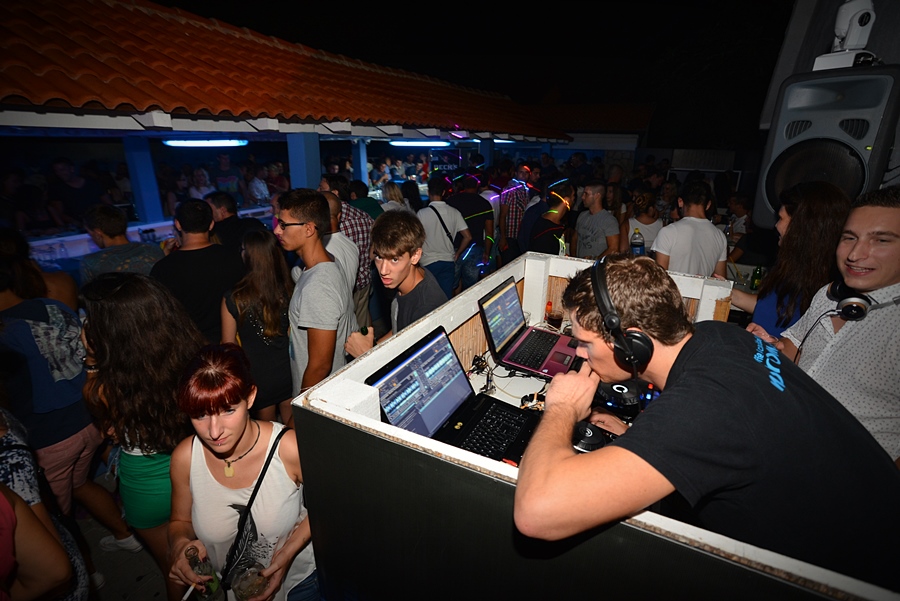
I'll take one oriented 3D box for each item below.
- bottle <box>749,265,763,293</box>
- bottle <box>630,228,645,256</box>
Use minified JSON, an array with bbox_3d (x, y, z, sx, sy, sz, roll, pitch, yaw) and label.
[{"bbox_3d":[2.493,-0.188,3.456,0.060,0.215,0.060,15,24,34],"label":"bottle"},{"bbox_3d":[1.394,-0.365,3.143,0.090,0.330,0.090,-3,17,24],"label":"bottle"}]

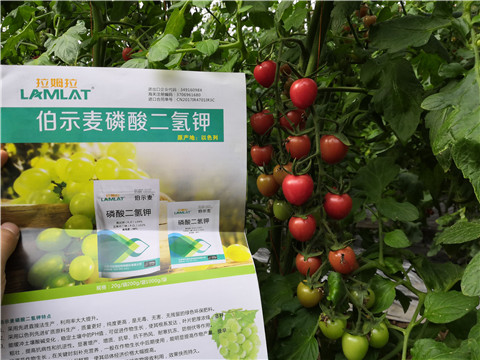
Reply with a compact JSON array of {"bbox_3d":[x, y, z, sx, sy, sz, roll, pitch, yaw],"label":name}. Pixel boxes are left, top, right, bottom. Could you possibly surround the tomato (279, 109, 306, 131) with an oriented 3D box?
[{"bbox_3d":[0.062,-0.071,0.445,0.031,0.029,0.031,0,6,0],"label":"tomato"}]

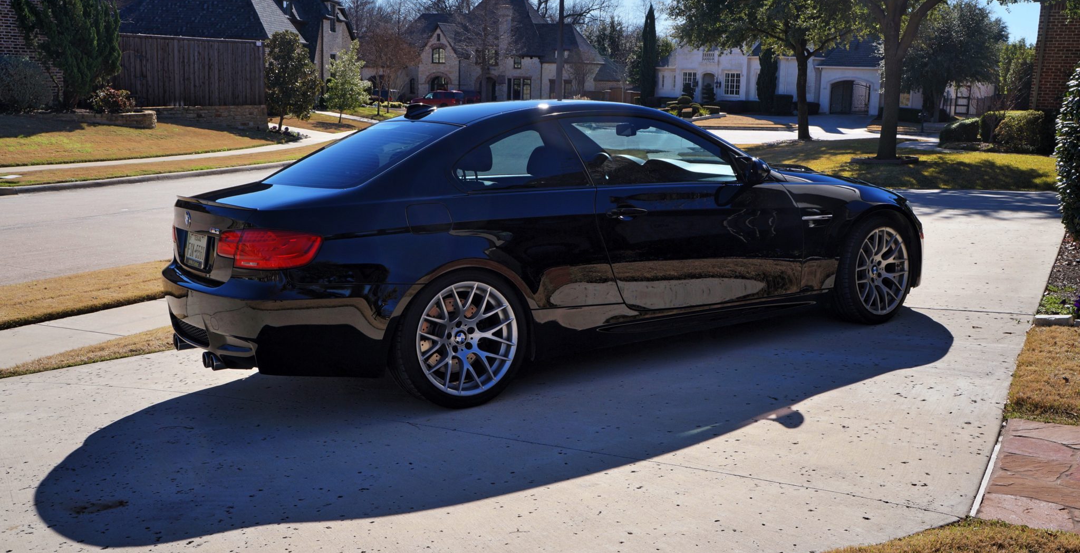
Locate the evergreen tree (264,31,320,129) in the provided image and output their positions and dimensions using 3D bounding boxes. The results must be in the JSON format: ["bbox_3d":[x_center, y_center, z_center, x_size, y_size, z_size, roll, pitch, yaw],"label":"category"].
[{"bbox_3d":[-8.898,-7.007,36.500,1.994,3.471,1.994,-1,11,-14],"label":"evergreen tree"}]

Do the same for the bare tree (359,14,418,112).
[{"bbox_3d":[-10.596,-14.910,71.516,4.320,6.840,4.320,1,11,0],"label":"bare tree"}]

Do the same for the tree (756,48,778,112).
[{"bbox_3d":[16.446,-14.206,74.000,1.531,4.752,1.531,4,11,12],"label":"tree"}]

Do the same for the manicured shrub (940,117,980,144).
[{"bbox_3d":[10.919,-3.795,26.516,1.100,0.720,1.250,7,13,28],"label":"manicured shrub"}]

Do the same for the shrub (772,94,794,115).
[{"bbox_3d":[19.464,-13.771,81.791,1.760,1.730,1.650,3,11,8],"label":"shrub"}]

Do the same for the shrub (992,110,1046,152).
[{"bbox_3d":[11.023,-3.345,23.445,1.220,0.960,1.300,7,13,28],"label":"shrub"}]

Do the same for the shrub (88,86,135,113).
[{"bbox_3d":[-11.552,-4.767,27.500,1.275,0.718,1.275,-3,11,-22],"label":"shrub"}]

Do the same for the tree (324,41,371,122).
[{"bbox_3d":[-8.169,-8.201,43.000,1.958,3.426,1.958,0,11,-11],"label":"tree"}]

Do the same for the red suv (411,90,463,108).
[{"bbox_3d":[-10.194,-17.531,101.571,5.050,1.920,1.970,6,12,21],"label":"red suv"}]

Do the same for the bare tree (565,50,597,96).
[{"bbox_3d":[4.262,-20.298,104.020,3.270,5.660,3.270,1,11,0],"label":"bare tree"}]

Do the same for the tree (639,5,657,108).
[{"bbox_3d":[8.158,-16.693,77.000,1.338,7.665,1.338,3,11,5],"label":"tree"}]

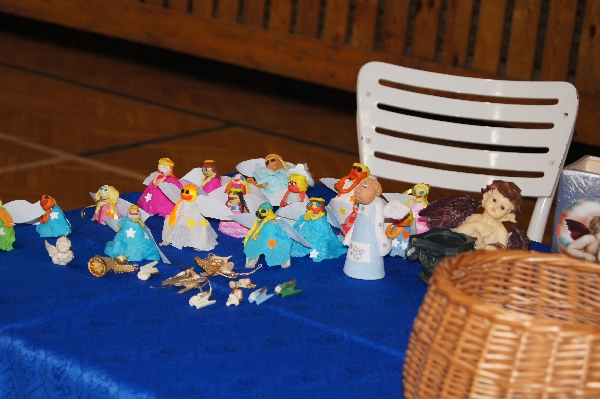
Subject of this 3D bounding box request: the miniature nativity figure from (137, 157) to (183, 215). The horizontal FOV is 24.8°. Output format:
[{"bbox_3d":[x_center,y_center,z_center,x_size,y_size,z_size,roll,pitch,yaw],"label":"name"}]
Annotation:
[{"bbox_3d":[-0.210,-0.020,2.078,0.070,0.080,0.056,15,18,29],"label":"miniature nativity figure"}]

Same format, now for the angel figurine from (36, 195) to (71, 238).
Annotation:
[{"bbox_3d":[-0.320,0.017,1.782,0.046,0.054,0.045,-3,18,-27],"label":"angel figurine"}]

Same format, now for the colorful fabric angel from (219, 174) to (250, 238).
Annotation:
[{"bbox_3d":[-0.085,0.006,1.851,0.050,0.076,0.048,8,16,12],"label":"colorful fabric angel"}]

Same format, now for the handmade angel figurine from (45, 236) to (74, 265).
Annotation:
[{"bbox_3d":[-0.321,0.068,1.824,0.038,0.033,0.027,-5,19,-34],"label":"handmade angel figurine"}]

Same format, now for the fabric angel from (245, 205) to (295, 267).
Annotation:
[{"bbox_3d":[-0.037,0.038,1.745,0.078,0.079,0.060,17,20,36],"label":"fabric angel"}]

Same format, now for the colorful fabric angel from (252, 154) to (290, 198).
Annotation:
[{"bbox_3d":[-0.042,-0.021,1.936,0.080,0.088,0.055,10,16,17],"label":"colorful fabric angel"}]

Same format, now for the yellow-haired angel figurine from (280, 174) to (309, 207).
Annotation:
[{"bbox_3d":[-0.004,0.001,2.088,0.070,0.075,0.054,17,19,33],"label":"yellow-haired angel figurine"}]

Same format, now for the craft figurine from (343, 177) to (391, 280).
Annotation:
[{"bbox_3d":[0.095,0.039,1.885,0.064,0.136,0.055,15,19,30],"label":"craft figurine"}]

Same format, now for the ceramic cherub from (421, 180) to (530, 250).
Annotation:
[{"bbox_3d":[0.228,0.039,1.751,0.135,0.115,0.080,9,16,15],"label":"ceramic cherub"}]

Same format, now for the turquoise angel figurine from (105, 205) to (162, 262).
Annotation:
[{"bbox_3d":[-0.225,0.045,1.864,0.079,0.073,0.056,2,17,-14],"label":"turquoise angel figurine"}]

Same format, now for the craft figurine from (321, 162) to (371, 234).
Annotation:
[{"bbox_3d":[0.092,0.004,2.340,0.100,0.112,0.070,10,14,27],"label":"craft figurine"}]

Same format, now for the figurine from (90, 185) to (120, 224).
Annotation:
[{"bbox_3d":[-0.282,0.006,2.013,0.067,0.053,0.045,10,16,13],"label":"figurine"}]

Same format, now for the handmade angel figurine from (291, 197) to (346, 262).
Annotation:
[{"bbox_3d":[0.024,0.041,1.949,0.086,0.081,0.060,10,17,15],"label":"handmade angel figurine"}]

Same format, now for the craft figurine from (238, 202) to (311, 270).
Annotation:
[{"bbox_3d":[-0.034,0.046,1.921,0.100,0.077,0.066,19,21,39],"label":"craft figurine"}]

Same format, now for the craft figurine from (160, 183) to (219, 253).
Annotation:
[{"bbox_3d":[-0.141,0.019,1.783,0.082,0.079,0.065,11,17,21],"label":"craft figurine"}]

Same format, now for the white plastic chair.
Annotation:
[{"bbox_3d":[0.259,0.191,2.631,0.460,0.810,0.520,7,16,10],"label":"white plastic chair"}]

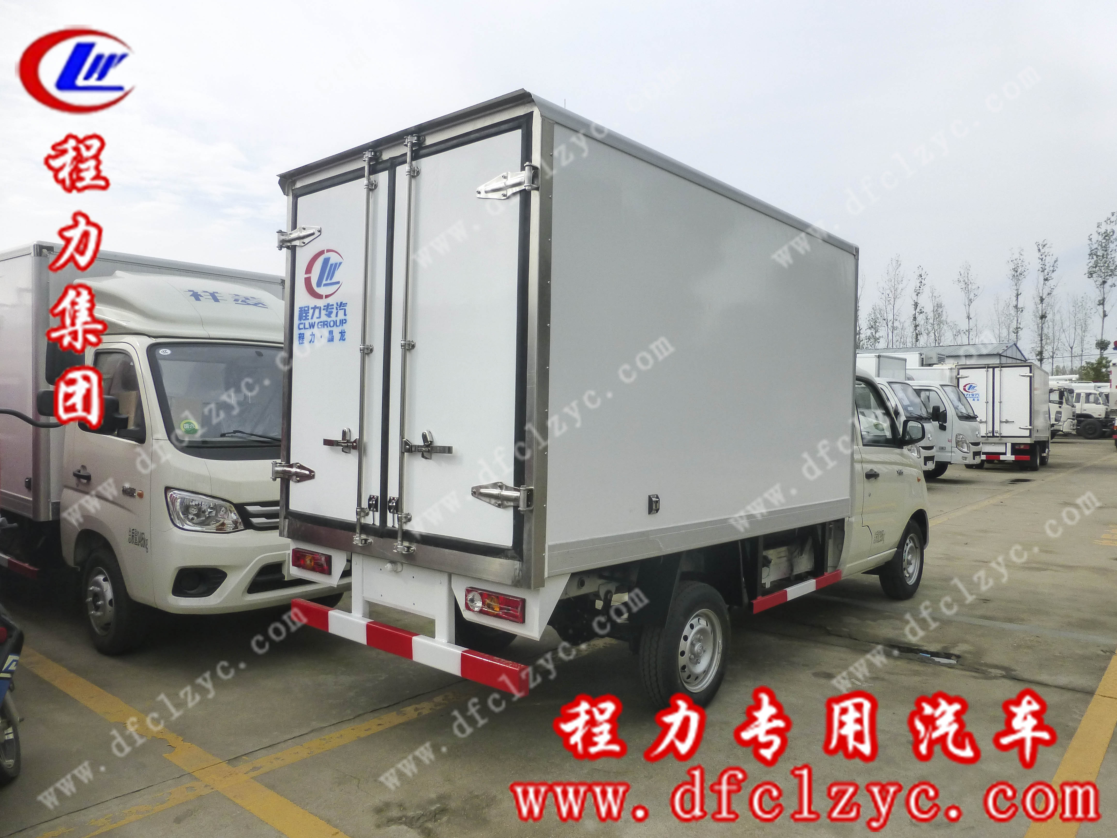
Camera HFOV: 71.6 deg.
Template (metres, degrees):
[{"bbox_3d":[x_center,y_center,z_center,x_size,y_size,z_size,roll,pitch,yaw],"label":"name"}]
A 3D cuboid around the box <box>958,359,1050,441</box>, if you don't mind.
[{"bbox_3d":[11.590,-0.370,20.130,1.700,1.880,3.100,1,1,38],"label":"box"}]

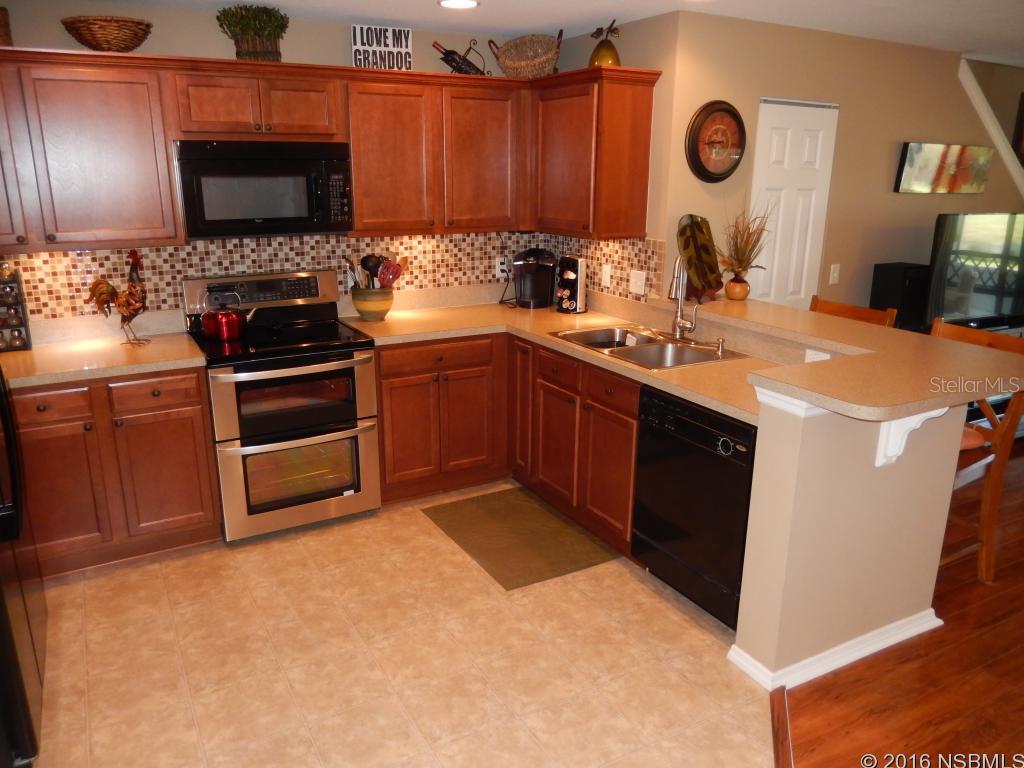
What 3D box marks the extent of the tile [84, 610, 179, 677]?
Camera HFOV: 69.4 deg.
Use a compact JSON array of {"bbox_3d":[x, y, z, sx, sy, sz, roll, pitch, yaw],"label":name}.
[{"bbox_3d":[-1.435,0.970,2.803,0.303,0.010,0.303,-8,18,-28],"label":"tile"}]

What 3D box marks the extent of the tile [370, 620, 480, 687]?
[{"bbox_3d":[-0.335,0.996,2.707,0.304,0.010,0.304,-9,18,-28],"label":"tile"}]

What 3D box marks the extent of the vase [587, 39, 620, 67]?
[{"bbox_3d":[0.470,-1.646,3.752,0.161,0.211,0.161,0,16,0],"label":"vase"}]

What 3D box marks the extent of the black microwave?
[{"bbox_3d":[-1.209,-0.944,3.582,0.760,0.417,0.412,-9,18,-28],"label":"black microwave"}]

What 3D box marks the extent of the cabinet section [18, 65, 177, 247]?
[{"bbox_3d":[-1.792,-0.988,3.245,0.510,0.710,0.320,-8,18,-27],"label":"cabinet section"}]

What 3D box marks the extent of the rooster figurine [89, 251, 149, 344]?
[{"bbox_3d":[-1.842,-0.410,3.459,0.291,0.434,0.131,-1,16,-4],"label":"rooster figurine"}]

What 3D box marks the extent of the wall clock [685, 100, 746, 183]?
[{"bbox_3d":[1.038,-1.224,3.751,0.392,0.392,0.042,-8,18,-28],"label":"wall clock"}]

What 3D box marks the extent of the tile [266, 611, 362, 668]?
[{"bbox_3d":[-0.756,0.963,2.828,0.303,0.010,0.303,-8,18,-28],"label":"tile"}]

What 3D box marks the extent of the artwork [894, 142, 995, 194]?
[{"bbox_3d":[2.827,-1.396,4.806,0.935,0.301,0.040,-9,18,-29],"label":"artwork"}]

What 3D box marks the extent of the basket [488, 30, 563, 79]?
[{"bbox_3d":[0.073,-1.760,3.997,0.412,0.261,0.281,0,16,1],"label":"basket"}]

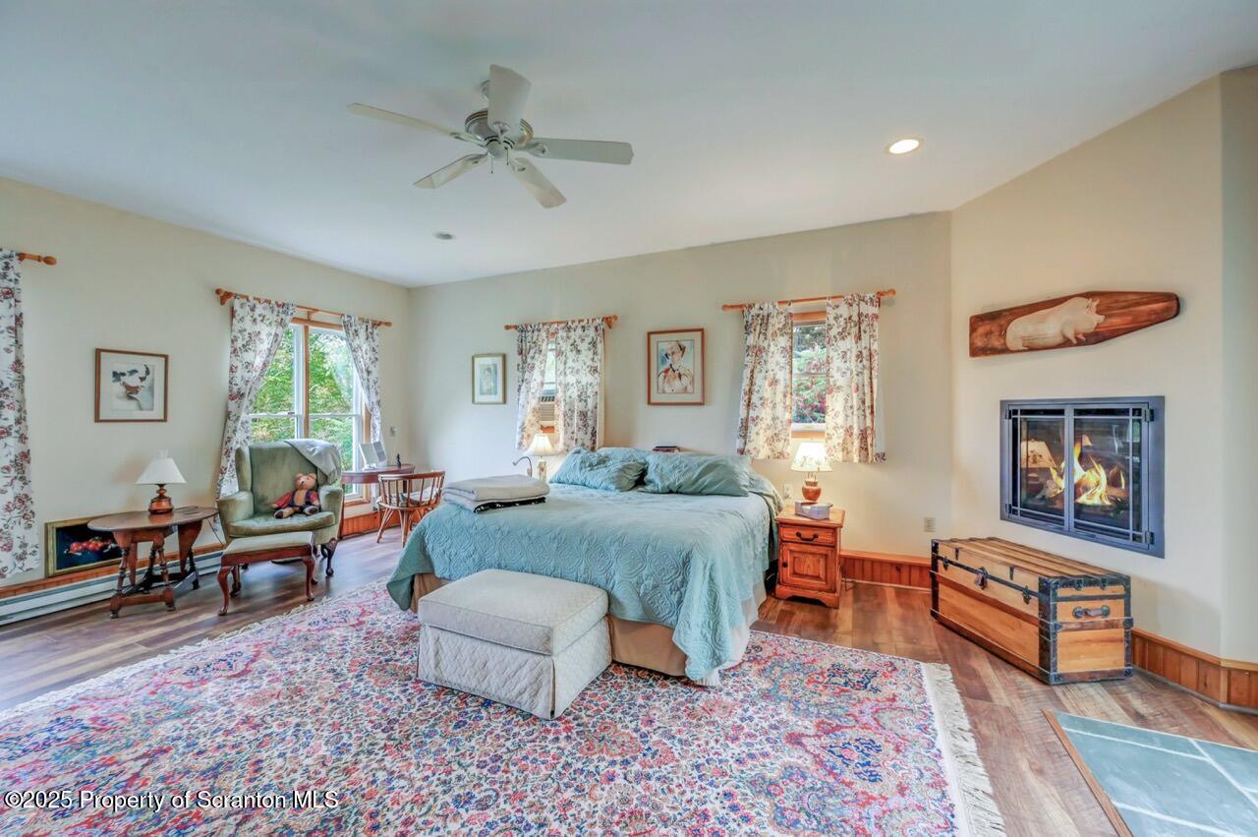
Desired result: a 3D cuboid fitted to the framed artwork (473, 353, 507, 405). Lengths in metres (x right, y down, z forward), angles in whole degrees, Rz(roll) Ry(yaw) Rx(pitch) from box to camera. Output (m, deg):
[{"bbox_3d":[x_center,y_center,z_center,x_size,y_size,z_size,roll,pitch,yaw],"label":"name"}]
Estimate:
[{"bbox_3d":[-1.565,-0.434,5.464,0.468,0.559,0.025,0,1,24],"label":"framed artwork"}]

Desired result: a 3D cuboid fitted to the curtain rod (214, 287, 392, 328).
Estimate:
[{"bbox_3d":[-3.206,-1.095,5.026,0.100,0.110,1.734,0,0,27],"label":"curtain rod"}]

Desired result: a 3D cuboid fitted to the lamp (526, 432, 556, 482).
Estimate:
[{"bbox_3d":[-0.910,0.471,5.088,0.360,0.625,0.360,0,0,23],"label":"lamp"}]

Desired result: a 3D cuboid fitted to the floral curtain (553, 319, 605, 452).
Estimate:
[{"bbox_3d":[-0.500,-0.311,4.862,0.594,1.317,0.110,0,0,22],"label":"floral curtain"}]

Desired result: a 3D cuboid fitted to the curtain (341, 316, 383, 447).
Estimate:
[{"bbox_3d":[-2.900,-0.054,5.346,0.110,2.055,0.462,0,1,24],"label":"curtain"}]

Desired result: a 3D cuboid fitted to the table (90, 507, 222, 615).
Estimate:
[{"bbox_3d":[-3.474,1.039,3.595,0.700,0.623,0.798,-1,1,-28],"label":"table"}]

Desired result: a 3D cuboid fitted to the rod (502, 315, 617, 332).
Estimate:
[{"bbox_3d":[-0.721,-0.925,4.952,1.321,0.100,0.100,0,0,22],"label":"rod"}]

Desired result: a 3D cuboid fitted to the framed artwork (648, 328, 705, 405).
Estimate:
[{"bbox_3d":[0.435,-0.470,4.568,0.563,0.706,0.025,0,1,24],"label":"framed artwork"}]

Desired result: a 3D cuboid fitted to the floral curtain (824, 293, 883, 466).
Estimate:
[{"bbox_3d":[1.873,-0.329,4.074,0.435,1.389,0.100,0,0,23],"label":"floral curtain"}]

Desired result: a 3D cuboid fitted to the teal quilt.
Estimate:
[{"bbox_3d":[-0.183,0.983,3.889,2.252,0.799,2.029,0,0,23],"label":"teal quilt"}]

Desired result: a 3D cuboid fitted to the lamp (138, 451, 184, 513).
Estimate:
[{"bbox_3d":[-3.662,0.481,3.830,0.284,0.485,0.284,0,0,27],"label":"lamp"}]

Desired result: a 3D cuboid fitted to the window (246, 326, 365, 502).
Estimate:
[{"bbox_3d":[-3.431,-0.018,5.256,0.100,2.049,1.397,0,0,25],"label":"window"}]

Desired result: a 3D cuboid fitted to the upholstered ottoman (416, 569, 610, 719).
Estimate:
[{"bbox_3d":[-0.618,1.173,2.700,0.859,0.424,0.584,0,0,25],"label":"upholstered ottoman"}]

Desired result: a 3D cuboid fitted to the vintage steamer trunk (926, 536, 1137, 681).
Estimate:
[{"bbox_3d":[2.383,1.102,2.995,0.466,0.556,0.887,0,0,-5],"label":"vintage steamer trunk"}]

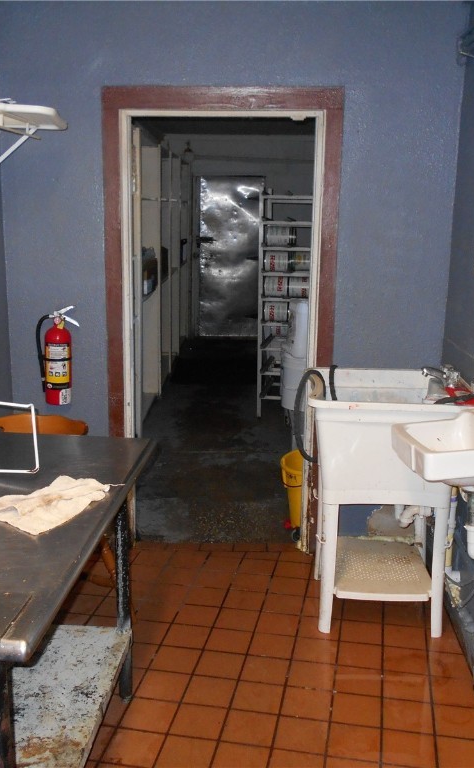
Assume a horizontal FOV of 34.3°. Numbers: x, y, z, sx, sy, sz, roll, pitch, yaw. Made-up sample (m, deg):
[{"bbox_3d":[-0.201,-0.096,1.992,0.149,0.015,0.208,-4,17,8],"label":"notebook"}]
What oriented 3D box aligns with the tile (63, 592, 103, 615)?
[{"bbox_3d":[-0.622,0.882,3.071,0.150,0.012,0.150,3,12,10],"label":"tile"}]

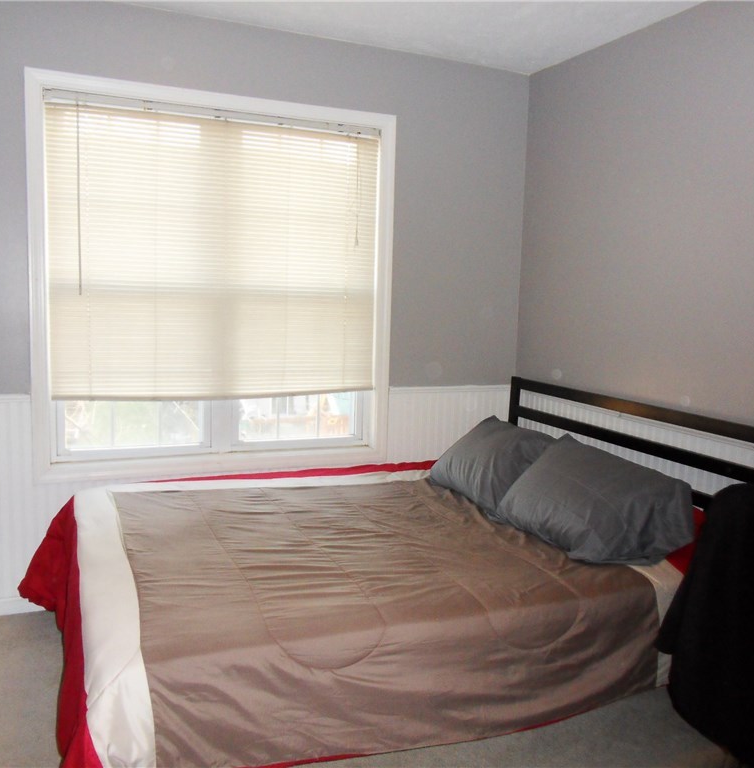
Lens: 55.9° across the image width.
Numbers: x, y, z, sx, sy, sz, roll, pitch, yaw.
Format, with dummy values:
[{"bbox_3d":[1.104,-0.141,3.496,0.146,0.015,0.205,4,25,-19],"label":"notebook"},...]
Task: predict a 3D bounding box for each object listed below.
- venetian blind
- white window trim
[{"bbox_3d":[-0.660,-0.557,3.104,1.418,1.218,0.050,-1,7,-23],"label":"venetian blind"},{"bbox_3d":[-0.665,-0.423,3.134,1.558,1.627,0.100,-1,7,-23],"label":"white window trim"}]

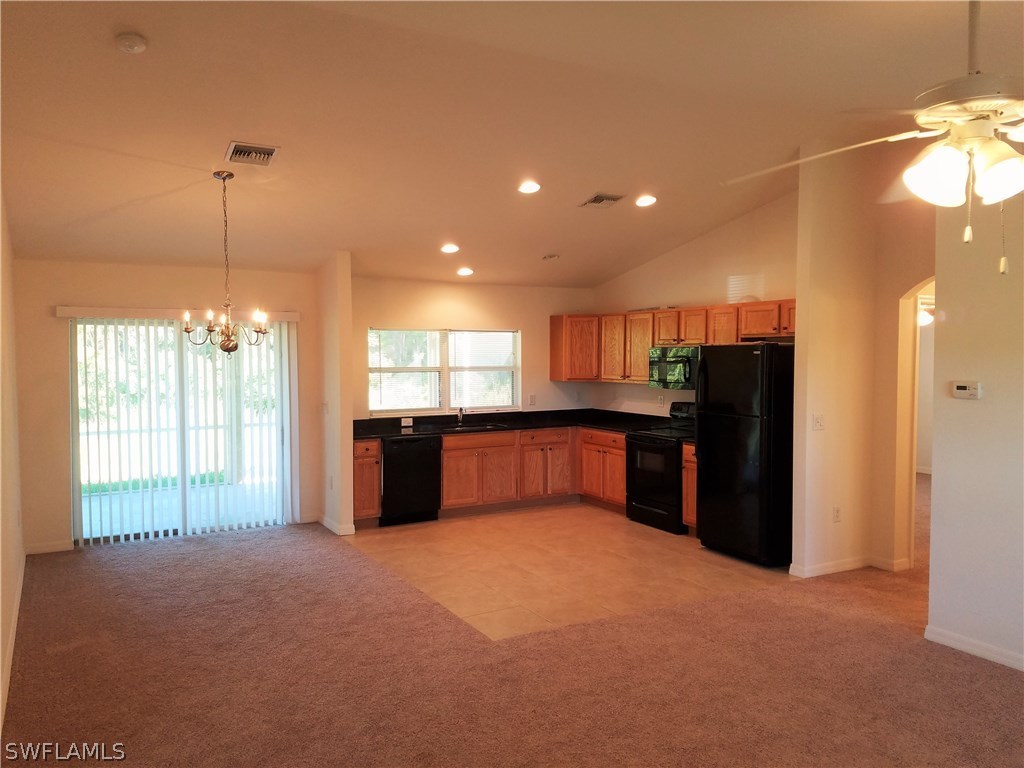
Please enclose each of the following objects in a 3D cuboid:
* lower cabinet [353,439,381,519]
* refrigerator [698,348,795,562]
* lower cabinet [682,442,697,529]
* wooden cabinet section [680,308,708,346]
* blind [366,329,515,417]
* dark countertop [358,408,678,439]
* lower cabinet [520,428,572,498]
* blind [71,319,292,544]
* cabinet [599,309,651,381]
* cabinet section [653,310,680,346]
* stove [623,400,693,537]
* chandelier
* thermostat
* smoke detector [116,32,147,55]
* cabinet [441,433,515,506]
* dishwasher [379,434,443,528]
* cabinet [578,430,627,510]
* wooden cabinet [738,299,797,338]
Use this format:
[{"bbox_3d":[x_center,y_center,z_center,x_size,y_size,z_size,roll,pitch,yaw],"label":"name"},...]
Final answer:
[{"bbox_3d":[-1.521,0.911,7.581,0.290,0.785,0.639,-2,3,-31],"label":"lower cabinet"},{"bbox_3d":[2.132,0.550,6.546,0.823,1.775,0.730,-2,3,-31],"label":"refrigerator"},{"bbox_3d":[1.958,0.938,7.147,0.627,0.785,0.390,-2,3,-31],"label":"lower cabinet"},{"bbox_3d":[1.864,-0.544,7.441,0.330,0.378,0.382,-2,3,-30],"label":"wooden cabinet section"},{"bbox_3d":[-0.707,-0.132,8.436,1.810,0.890,0.050,-2,3,-31],"label":"blind"},{"bbox_3d":[-0.055,0.438,7.995,3.232,0.140,1.542,-1,3,-29],"label":"dark countertop"},{"bbox_3d":[0.253,0.868,8.703,0.720,0.776,0.620,-1,3,-29],"label":"lower cabinet"},{"bbox_3d":[-2.929,0.399,7.020,1.880,1.960,0.085,-2,3,-31],"label":"blind"},{"bbox_3d":[1.362,-0.392,8.389,0.325,0.748,0.845,-2,3,-31],"label":"cabinet"},{"bbox_3d":[1.675,-0.557,7.772,0.330,0.378,0.381,-2,3,-30],"label":"cabinet section"},{"bbox_3d":[1.623,0.806,7.643,0.652,1.165,0.765,-2,3,-31],"label":"stove"},{"bbox_3d":[-1.948,-0.812,5.230,0.570,1.230,0.570,-1,3,-29],"label":"chandelier"},{"bbox_3d":[2.581,0.037,4.358,0.030,0.097,0.142,-2,3,-31],"label":"thermostat"},{"bbox_3d":[-1.824,-1.626,3.693,0.145,0.040,0.145,-1,-9,-29],"label":"smoke detector"},{"bbox_3d":[-0.458,0.885,8.302,0.902,0.776,0.620,-1,3,-29],"label":"cabinet"},{"bbox_3d":[-1.118,0.951,7.787,0.610,0.865,0.619,-2,3,-31],"label":"dishwasher"},{"bbox_3d":[1.224,0.877,8.386,0.620,0.776,0.897,-1,3,-29],"label":"cabinet"},{"bbox_3d":[2.391,-0.555,6.568,0.328,0.302,0.920,-1,3,-29],"label":"wooden cabinet"}]

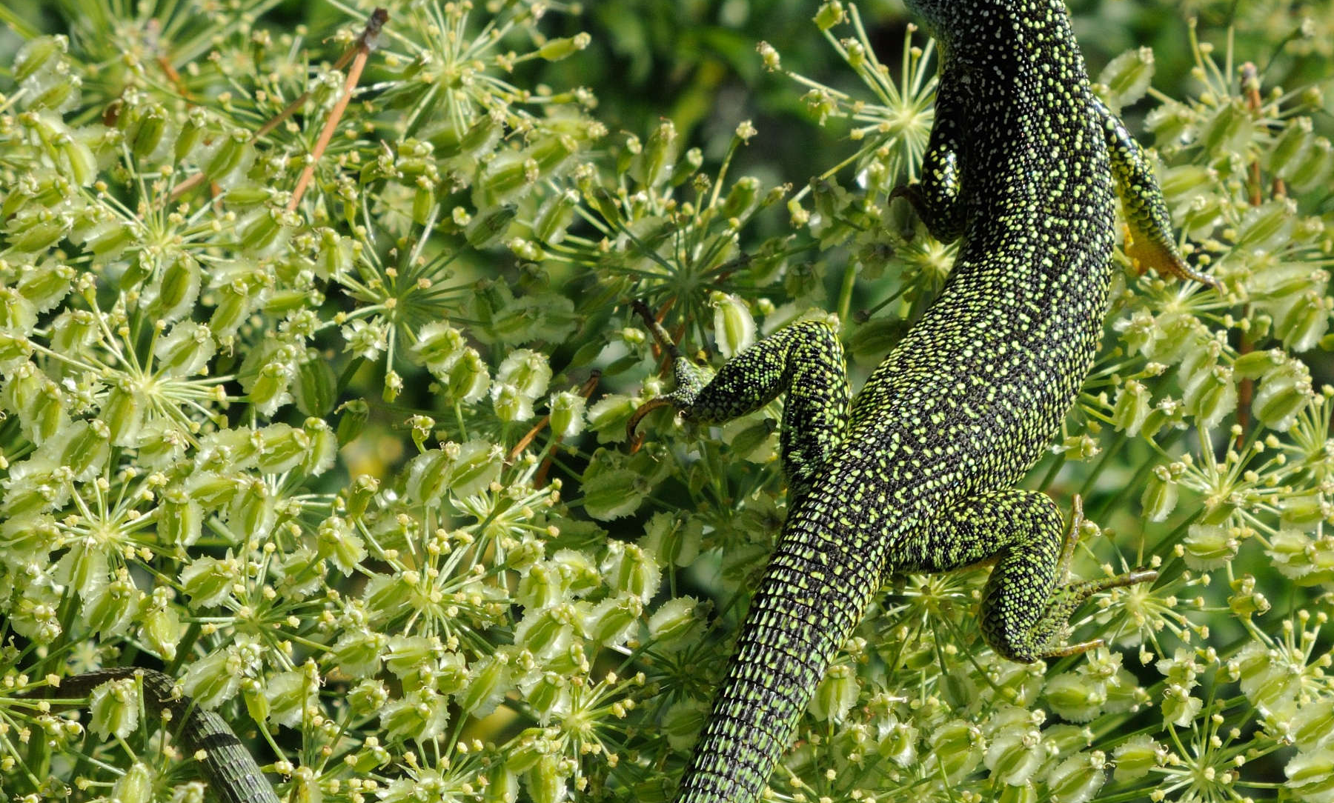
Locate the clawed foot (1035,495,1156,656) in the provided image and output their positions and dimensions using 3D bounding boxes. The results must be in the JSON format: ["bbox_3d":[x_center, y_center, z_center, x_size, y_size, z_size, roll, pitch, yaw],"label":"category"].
[{"bbox_3d":[0.046,0.019,0.740,0.018,0.009,0.016,-27,49,-26],"label":"clawed foot"}]

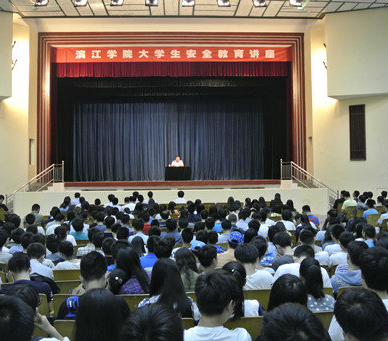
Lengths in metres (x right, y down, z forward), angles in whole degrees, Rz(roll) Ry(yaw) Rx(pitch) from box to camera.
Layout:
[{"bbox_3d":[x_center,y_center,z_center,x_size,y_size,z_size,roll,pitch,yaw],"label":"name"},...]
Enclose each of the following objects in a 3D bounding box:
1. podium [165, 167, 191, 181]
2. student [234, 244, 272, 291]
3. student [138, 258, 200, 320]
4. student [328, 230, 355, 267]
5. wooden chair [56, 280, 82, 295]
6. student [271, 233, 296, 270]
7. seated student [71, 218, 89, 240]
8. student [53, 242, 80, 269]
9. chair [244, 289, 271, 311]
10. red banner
[{"bbox_3d":[-0.799,0.192,21.900,1.320,0.720,0.600,0,-1,-2],"label":"podium"},{"bbox_3d":[0.450,1.230,3.750,0.500,1.250,0.750,-1,0,-1],"label":"student"},{"bbox_3d":[-0.182,1.244,3.192,0.470,1.250,0.750,0,-1,-2],"label":"student"},{"bbox_3d":[1.900,1.380,5.500,0.500,1.250,0.750,0,0,-3],"label":"student"},{"bbox_3d":[-1.270,1.580,4.680,0.520,0.850,0.550,-1,0,-2],"label":"wooden chair"},{"bbox_3d":[1.020,1.280,4.700,0.500,1.250,0.750,0,0,-3],"label":"student"},{"bbox_3d":[-2.121,1.505,8.012,0.480,1.270,0.750,0,-1,-2],"label":"seated student"},{"bbox_3d":[-1.600,1.500,5.600,0.500,1.220,0.750,-1,0,0],"label":"student"},{"bbox_3d":[0.496,1.482,4.015,0.500,0.830,0.550,0,-1,-2],"label":"chair"},{"bbox_3d":[-1.138,-5.907,21.700,12.100,0.790,0.050,0,-1,-2],"label":"red banner"}]

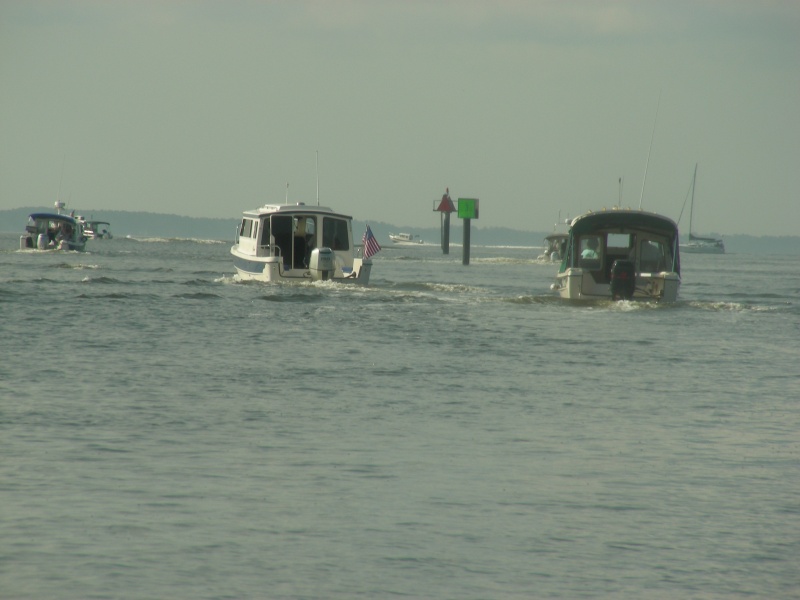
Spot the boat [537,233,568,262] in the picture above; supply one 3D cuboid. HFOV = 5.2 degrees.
[{"bbox_3d":[9.930,-3.197,540.000,2.350,1.850,6.800,2,0,10],"label":"boat"}]

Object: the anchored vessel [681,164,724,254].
[{"bbox_3d":[54.043,-16.476,1590.000,11.000,16.400,3.500,2,0,21],"label":"anchored vessel"}]

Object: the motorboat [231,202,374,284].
[{"bbox_3d":[-2.450,-1.220,206.400,2.550,2.100,7.600,1,0,-10],"label":"motorboat"}]

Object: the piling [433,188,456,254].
[{"bbox_3d":[3.290,-5.676,635.000,1.500,4.800,1.100,2,0,25],"label":"piling"}]

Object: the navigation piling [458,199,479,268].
[{"bbox_3d":[3.143,-3.120,403.000,0.930,3.050,0.500,2,0,27],"label":"navigation piling"}]

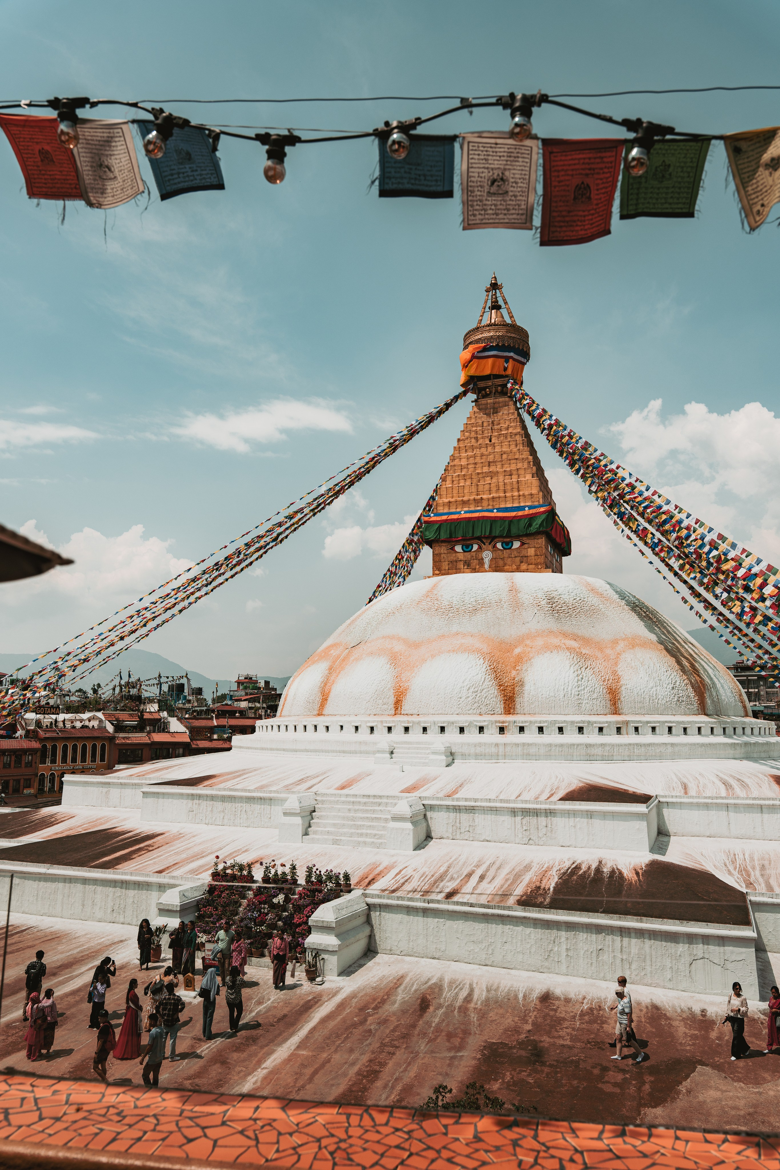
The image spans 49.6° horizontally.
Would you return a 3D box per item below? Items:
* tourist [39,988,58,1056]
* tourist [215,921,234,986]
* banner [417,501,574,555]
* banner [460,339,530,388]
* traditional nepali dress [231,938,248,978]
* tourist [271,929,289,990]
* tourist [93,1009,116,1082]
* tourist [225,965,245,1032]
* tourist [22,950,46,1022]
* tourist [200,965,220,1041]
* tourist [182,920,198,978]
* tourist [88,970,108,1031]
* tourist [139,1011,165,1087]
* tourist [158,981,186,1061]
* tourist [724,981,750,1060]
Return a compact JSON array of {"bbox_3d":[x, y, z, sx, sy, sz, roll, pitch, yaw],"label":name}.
[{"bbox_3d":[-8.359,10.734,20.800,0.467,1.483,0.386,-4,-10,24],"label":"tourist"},{"bbox_3d":[-4.877,10.884,24.973,0.600,1.763,0.400,1,-9,-3],"label":"tourist"},{"bbox_3d":[8.535,-3.885,65.397,9.500,2.100,9.500,-3,-10,20],"label":"banner"},{"bbox_3d":[8.548,-17.113,67.540,4.900,2.400,4.900,-3,-10,20],"label":"banner"},{"bbox_3d":[-4.625,11.495,26.085,0.450,1.124,0.500,5,-11,-30],"label":"traditional nepali dress"},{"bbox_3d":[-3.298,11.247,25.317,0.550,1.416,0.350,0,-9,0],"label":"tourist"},{"bbox_3d":[-6.725,10.828,19.826,0.550,1.615,0.500,5,-10,-25],"label":"tourist"},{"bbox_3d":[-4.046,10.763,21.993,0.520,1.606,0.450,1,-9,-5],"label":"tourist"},{"bbox_3d":[-9.543,10.754,22.704,0.560,1.779,0.500,0,-9,3],"label":"tourist"},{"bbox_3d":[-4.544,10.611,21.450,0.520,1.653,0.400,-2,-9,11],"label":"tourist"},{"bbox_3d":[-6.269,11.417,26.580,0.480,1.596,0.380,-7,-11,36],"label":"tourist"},{"bbox_3d":[-8.002,11.464,23.256,0.500,1.427,0.480,7,-12,-36],"label":"tourist"},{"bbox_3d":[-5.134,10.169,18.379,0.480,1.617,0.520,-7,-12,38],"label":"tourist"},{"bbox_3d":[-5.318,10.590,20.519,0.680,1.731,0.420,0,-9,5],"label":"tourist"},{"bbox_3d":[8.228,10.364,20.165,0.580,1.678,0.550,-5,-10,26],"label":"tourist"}]

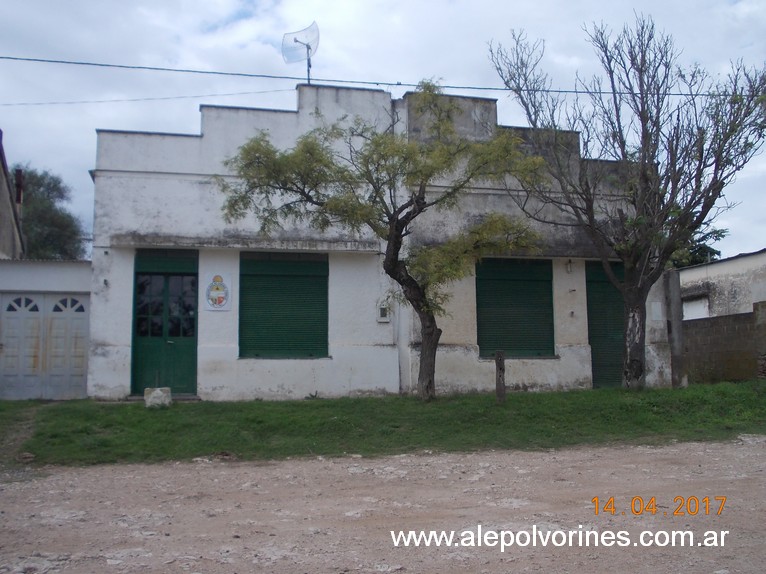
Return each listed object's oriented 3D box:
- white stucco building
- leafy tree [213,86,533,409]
[{"bbox_3d":[-0.527,-0.535,21.263,12.320,6.392,8.000,1,-7,-14],"label":"white stucco building"},{"bbox_3d":[-0.053,-0.890,15.152,5.591,5.777,4.800,1,-7,-14],"label":"leafy tree"}]

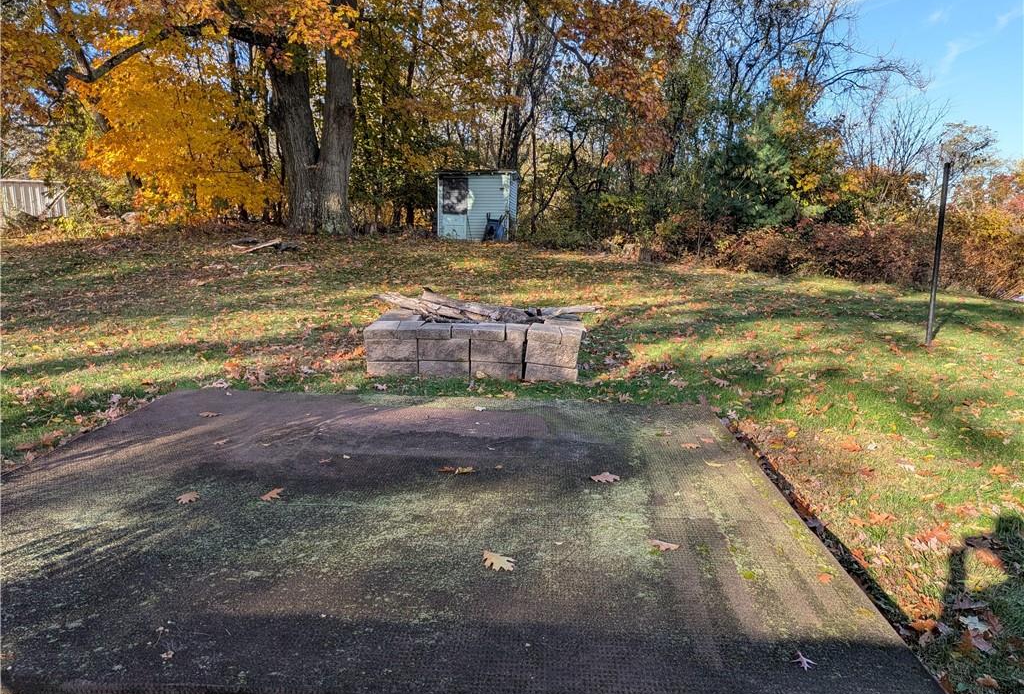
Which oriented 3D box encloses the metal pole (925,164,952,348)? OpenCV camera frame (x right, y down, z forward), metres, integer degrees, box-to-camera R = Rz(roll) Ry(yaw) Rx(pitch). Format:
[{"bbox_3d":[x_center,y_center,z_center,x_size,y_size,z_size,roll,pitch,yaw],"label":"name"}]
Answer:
[{"bbox_3d":[4.915,-1.057,8.172,0.063,2.080,0.063,0,11,0],"label":"metal pole"}]

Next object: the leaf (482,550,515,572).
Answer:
[{"bbox_3d":[-0.046,0.789,2.642,0.125,0.022,0.155,1,11,-5],"label":"leaf"}]

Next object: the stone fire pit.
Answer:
[{"bbox_3d":[-0.304,-0.051,6.815,1.860,0.430,1.360,2,11,2],"label":"stone fire pit"}]

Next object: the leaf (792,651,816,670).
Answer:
[{"bbox_3d":[0.862,0.928,2.106,0.070,0.014,0.088,6,12,20],"label":"leaf"}]

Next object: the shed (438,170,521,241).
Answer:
[{"bbox_3d":[-1.085,-4.749,23.873,2.380,2.270,1.800,3,11,9],"label":"shed"}]

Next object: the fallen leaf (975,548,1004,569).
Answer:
[{"bbox_3d":[2.041,0.894,3.012,0.085,0.030,0.160,4,11,10],"label":"fallen leaf"}]

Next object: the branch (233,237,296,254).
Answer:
[{"bbox_3d":[-5.530,-2.236,15.800,1.350,0.260,0.600,4,11,15],"label":"branch"}]

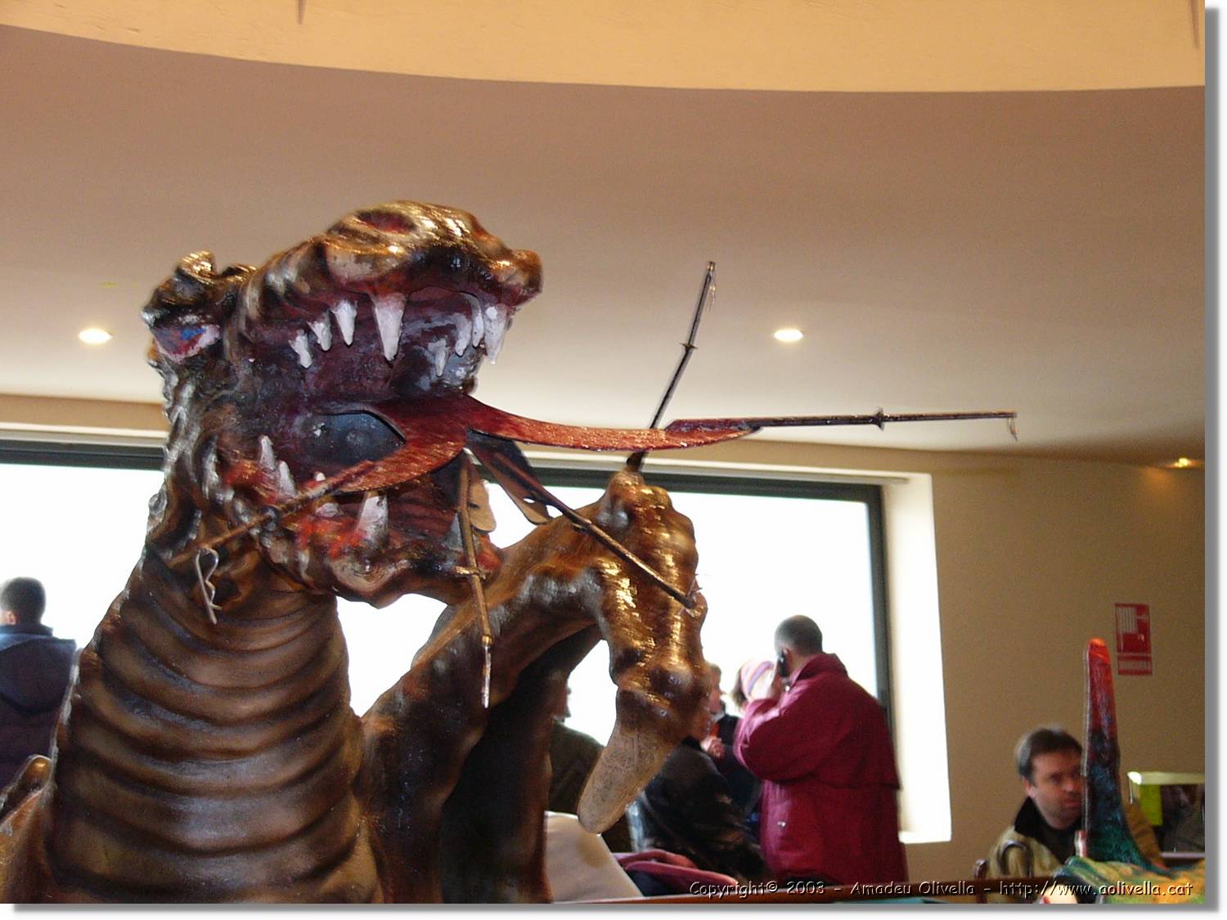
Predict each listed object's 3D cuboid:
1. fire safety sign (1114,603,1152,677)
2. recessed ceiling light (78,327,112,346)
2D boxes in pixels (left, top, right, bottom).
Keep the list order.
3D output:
[{"bbox_3d":[2.177,0.753,11.560,0.208,0.297,0.010,3,-9,-36],"label":"fire safety sign"},{"bbox_3d":[-1.448,-0.345,7.720,0.090,0.030,0.090,-2,-7,0],"label":"recessed ceiling light"}]

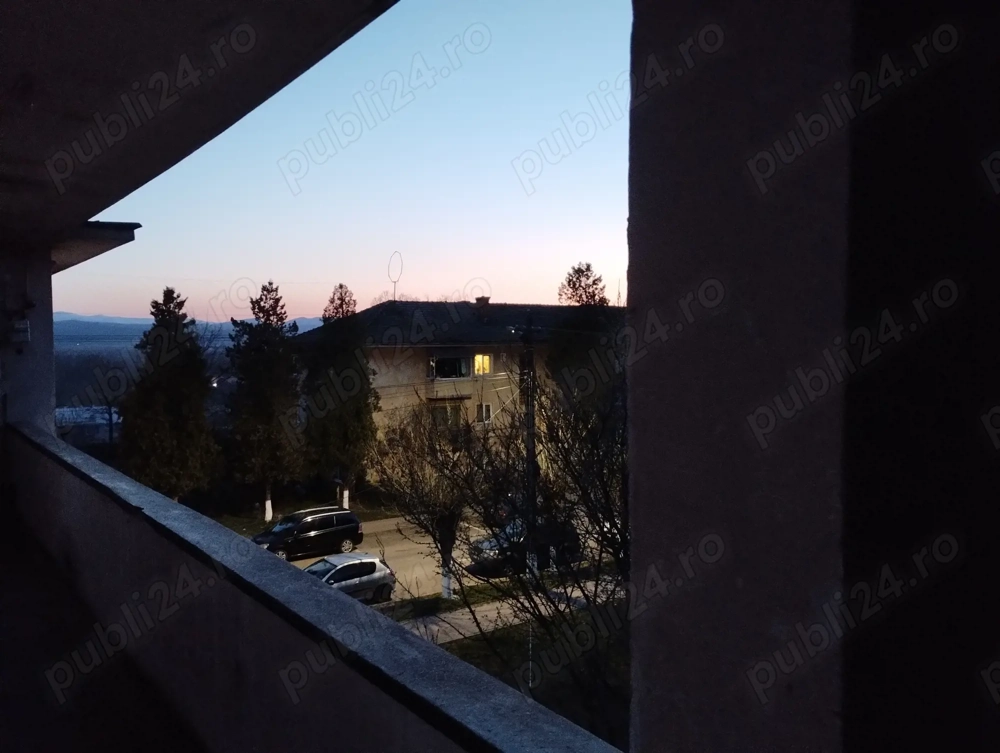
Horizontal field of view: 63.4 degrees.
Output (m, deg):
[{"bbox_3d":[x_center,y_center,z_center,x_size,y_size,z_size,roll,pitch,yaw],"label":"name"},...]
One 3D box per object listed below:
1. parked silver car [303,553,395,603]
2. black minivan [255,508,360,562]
[{"bbox_3d":[-5.420,6.680,26.330,3.920,1.450,1.680,-1,2,-37],"label":"parked silver car"},{"bbox_3d":[-7.830,6.350,32.500,4.470,1.660,1.800,-1,2,-36],"label":"black minivan"}]

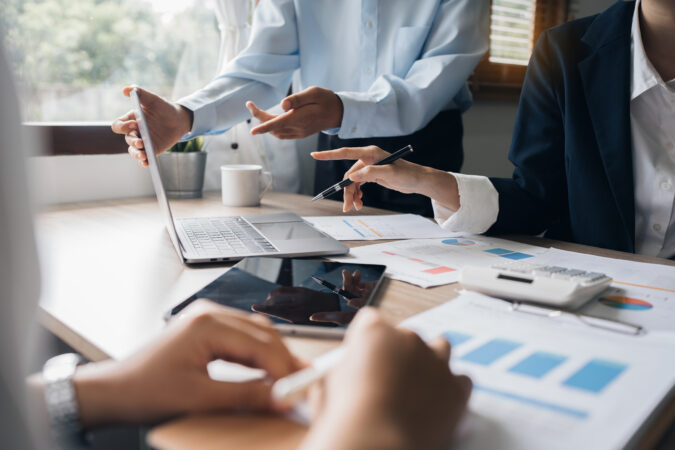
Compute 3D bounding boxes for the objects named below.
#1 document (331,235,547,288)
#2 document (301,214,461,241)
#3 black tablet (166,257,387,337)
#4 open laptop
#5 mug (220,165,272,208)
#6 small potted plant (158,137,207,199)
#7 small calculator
[{"bbox_3d":[0.153,0.040,0.909,0.297,0.002,0.210,-7,13,-37],"label":"document"},{"bbox_3d":[0.033,0.002,1.099,0.297,0.002,0.210,-1,11,-14],"label":"document"},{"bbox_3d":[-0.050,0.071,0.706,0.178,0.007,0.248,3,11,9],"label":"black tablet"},{"bbox_3d":[-0.152,-0.080,0.938,0.262,0.214,0.304,-2,11,-18],"label":"open laptop"},{"bbox_3d":[-0.177,-0.080,1.307,0.106,0.078,0.082,0,11,-8],"label":"mug"},{"bbox_3d":[-0.331,-0.140,1.386,0.112,0.160,0.112,-1,11,-13],"label":"small potted plant"},{"bbox_3d":[0.229,0.057,0.747,0.130,0.030,0.113,10,14,39],"label":"small calculator"}]

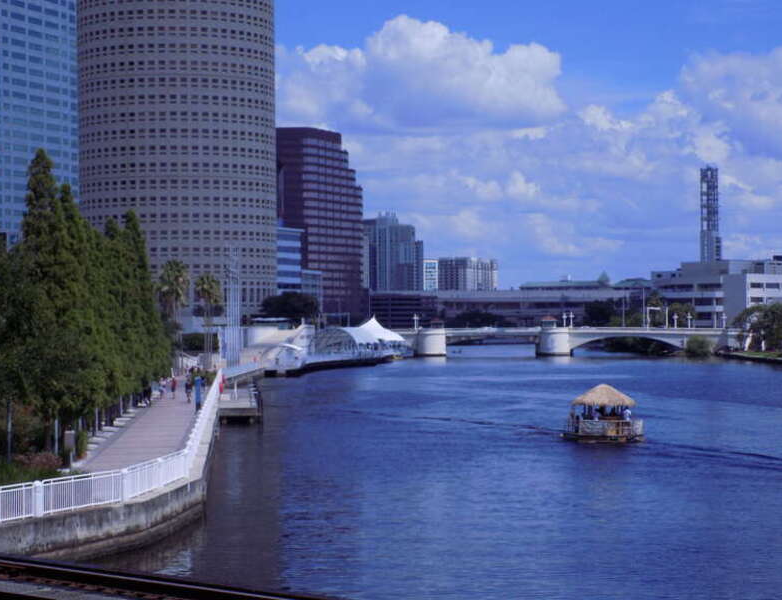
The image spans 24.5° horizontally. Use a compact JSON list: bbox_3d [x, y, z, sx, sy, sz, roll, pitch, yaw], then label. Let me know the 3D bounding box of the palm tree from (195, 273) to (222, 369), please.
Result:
[{"bbox_3d":[-24.467,2.764,243.000,3.800,12.900,3.800,0,-1,0],"label":"palm tree"}]

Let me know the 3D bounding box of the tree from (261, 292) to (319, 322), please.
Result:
[{"bbox_3d":[-23.416,1.980,420.000,13.300,7.600,12.000,0,-1,0],"label":"tree"}]

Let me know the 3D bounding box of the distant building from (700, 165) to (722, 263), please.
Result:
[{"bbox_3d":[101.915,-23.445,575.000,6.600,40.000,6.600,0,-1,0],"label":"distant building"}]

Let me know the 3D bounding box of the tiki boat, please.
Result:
[{"bbox_3d":[13.728,7.367,117.000,3.700,3.750,5.000,0,-1,-37],"label":"tiki boat"}]

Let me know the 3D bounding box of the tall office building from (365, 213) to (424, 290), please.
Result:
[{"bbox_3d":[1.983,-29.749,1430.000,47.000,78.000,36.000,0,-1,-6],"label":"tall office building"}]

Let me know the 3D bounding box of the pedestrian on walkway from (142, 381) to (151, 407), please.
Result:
[{"bbox_3d":[-18.175,6.988,134.000,0.550,1.720,0.450,0,-1,-6],"label":"pedestrian on walkway"}]

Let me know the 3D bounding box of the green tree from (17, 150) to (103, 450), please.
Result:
[{"bbox_3d":[-16.086,0.122,88.000,4.100,14.400,4.100,0,-1,0],"label":"green tree"}]

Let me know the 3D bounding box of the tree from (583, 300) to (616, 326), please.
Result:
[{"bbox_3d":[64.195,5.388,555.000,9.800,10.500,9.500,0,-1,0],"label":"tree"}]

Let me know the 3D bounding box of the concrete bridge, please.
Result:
[{"bbox_3d":[43.451,11.230,482.000,103.000,7.900,20.000,0,-1,-1],"label":"concrete bridge"}]

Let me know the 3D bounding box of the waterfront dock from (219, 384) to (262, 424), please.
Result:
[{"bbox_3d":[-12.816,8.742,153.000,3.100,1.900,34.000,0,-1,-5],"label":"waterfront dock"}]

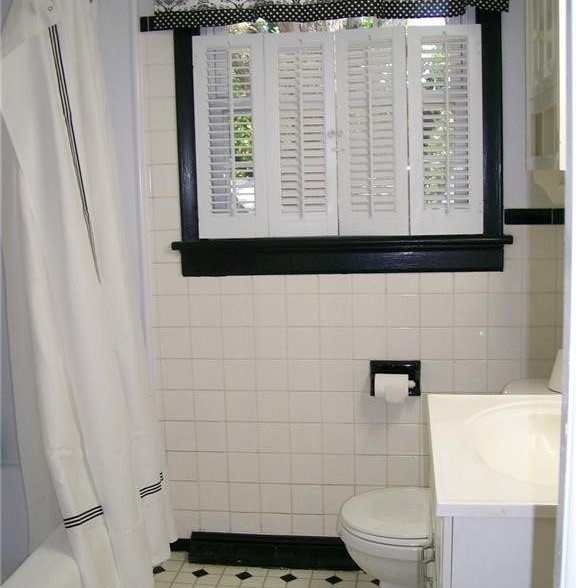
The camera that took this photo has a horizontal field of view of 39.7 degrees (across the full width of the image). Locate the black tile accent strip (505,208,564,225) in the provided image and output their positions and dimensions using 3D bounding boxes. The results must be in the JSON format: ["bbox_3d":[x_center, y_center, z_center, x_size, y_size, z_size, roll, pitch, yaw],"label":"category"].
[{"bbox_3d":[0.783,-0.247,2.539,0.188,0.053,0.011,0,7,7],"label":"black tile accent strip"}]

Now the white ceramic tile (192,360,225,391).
[{"bbox_3d":[-0.270,0.277,2.752,0.109,0.108,0.009,0,7,8],"label":"white ceramic tile"}]

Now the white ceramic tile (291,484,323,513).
[{"bbox_3d":[0.068,0.711,2.760,0.109,0.108,0.009,0,7,8],"label":"white ceramic tile"}]

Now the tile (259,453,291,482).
[{"bbox_3d":[-0.045,0.599,2.749,0.108,0.108,0.009,-1,7,8],"label":"tile"}]

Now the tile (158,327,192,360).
[{"bbox_3d":[-0.381,0.168,2.727,0.108,0.108,0.009,0,8,8],"label":"tile"}]

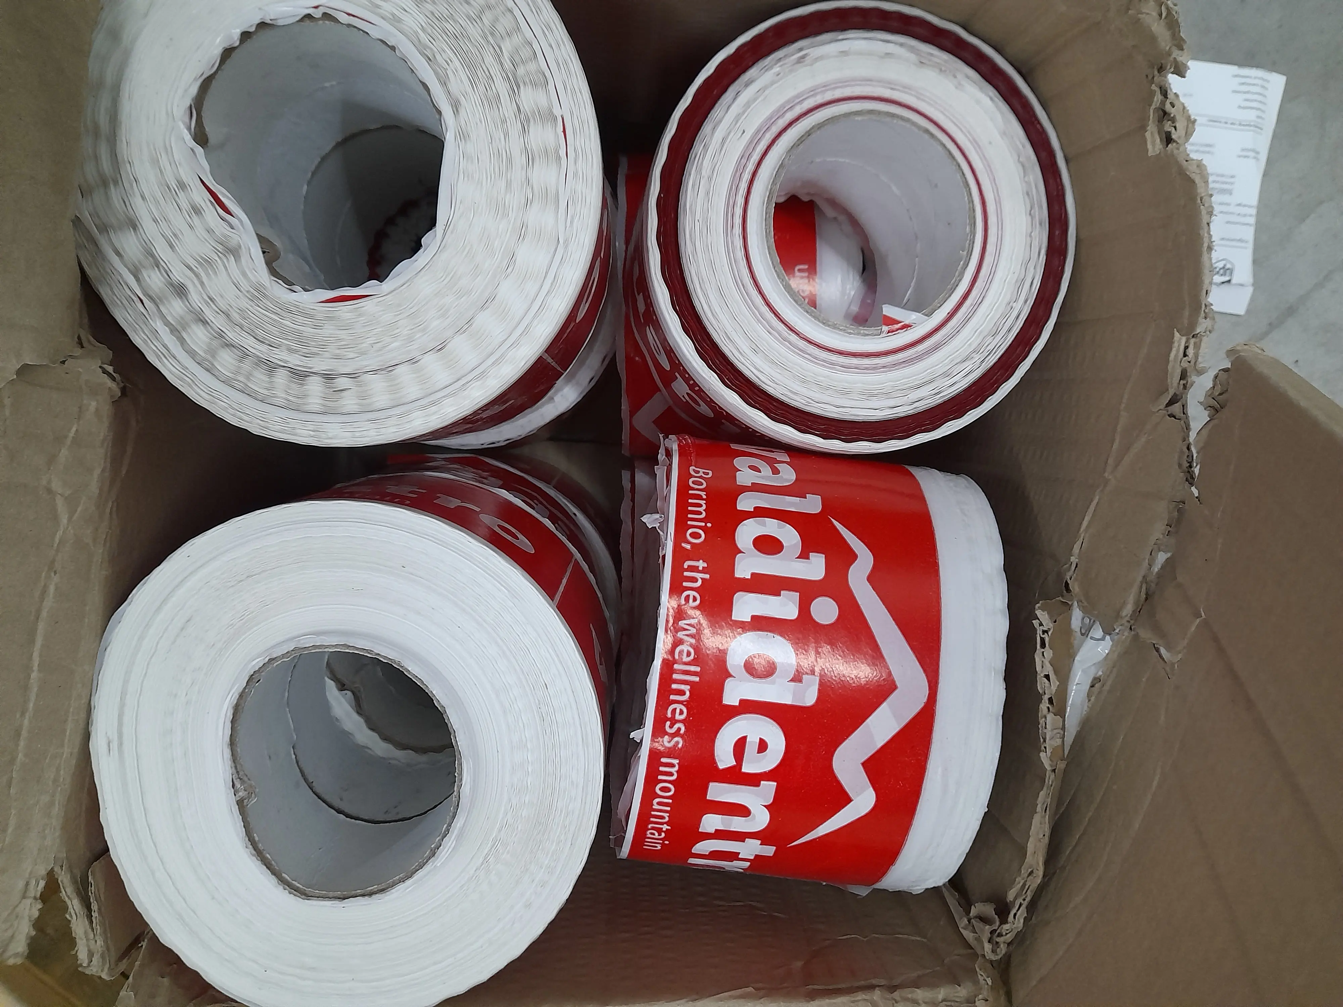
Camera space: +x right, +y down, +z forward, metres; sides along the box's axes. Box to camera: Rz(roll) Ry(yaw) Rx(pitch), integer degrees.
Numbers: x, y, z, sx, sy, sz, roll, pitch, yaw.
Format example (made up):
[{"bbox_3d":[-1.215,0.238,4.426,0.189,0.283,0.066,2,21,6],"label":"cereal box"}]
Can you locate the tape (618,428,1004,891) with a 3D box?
[{"bbox_3d":[0.045,0.061,0.384,0.113,0.163,0.163,7,93,-3],"label":"tape"}]

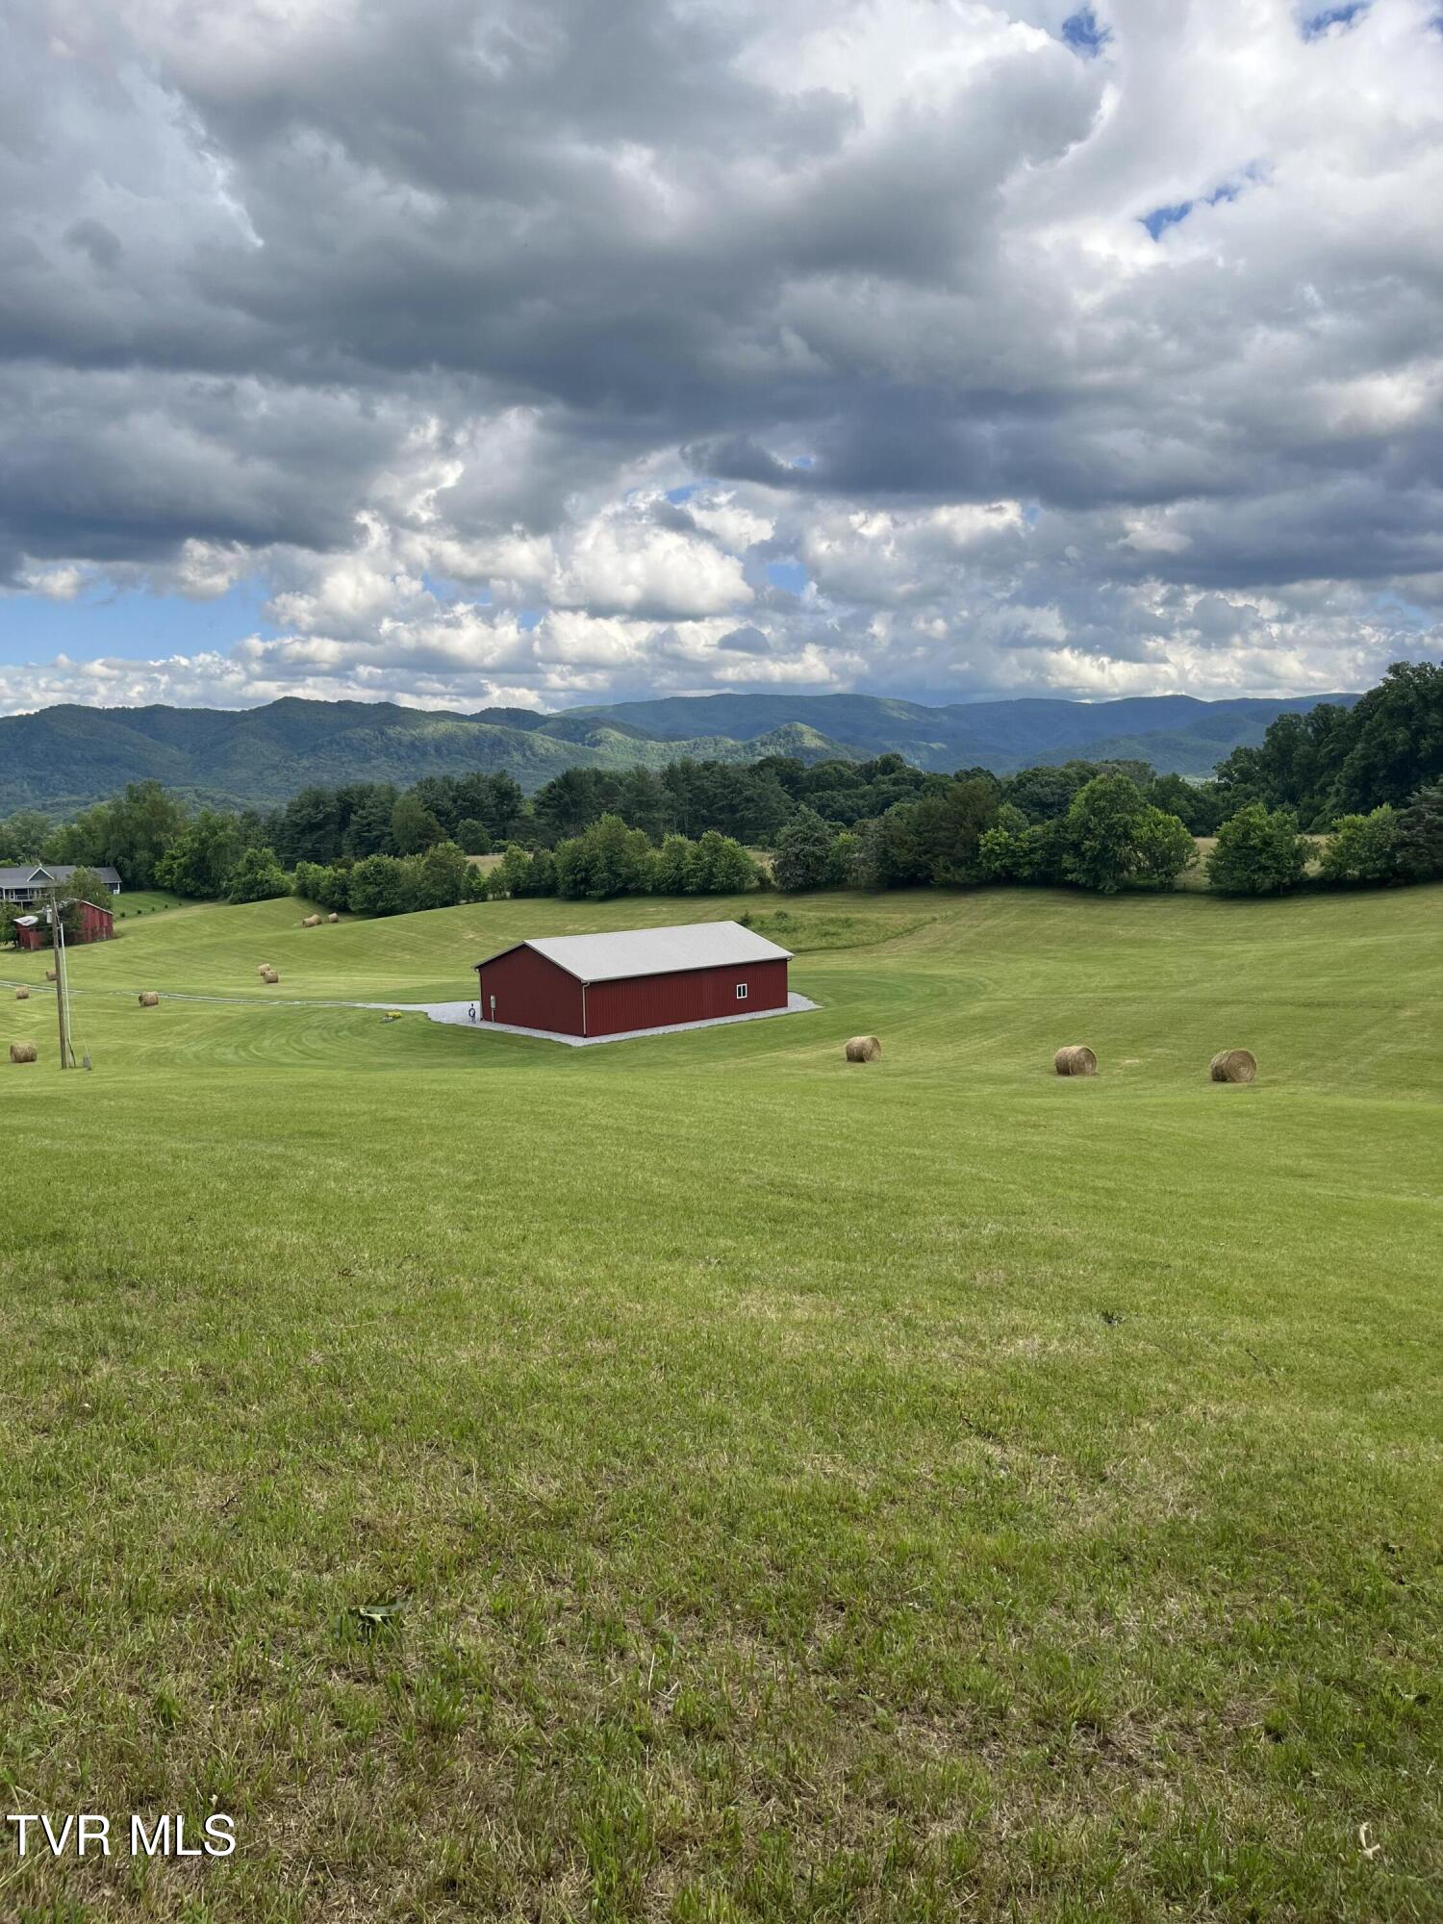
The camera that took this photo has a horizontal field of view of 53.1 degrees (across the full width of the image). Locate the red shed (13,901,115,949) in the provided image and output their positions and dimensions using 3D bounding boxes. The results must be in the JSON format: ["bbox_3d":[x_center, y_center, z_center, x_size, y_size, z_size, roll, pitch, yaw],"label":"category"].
[{"bbox_3d":[-87.828,-5.079,193.000,10.600,6.000,10.500,-5,7,-33],"label":"red shed"}]

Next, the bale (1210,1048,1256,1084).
[{"bbox_3d":[19.780,4.022,55.800,1.280,1.280,1.250,-3,6,-11],"label":"bale"}]

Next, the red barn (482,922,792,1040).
[{"bbox_3d":[-6.019,0.749,102.188,18.537,5.901,13.042,-7,8,-41],"label":"red barn"}]

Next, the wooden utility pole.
[{"bbox_3d":[-37.825,0.954,82.438,0.320,10.500,0.320,-4,7,-26],"label":"wooden utility pole"}]

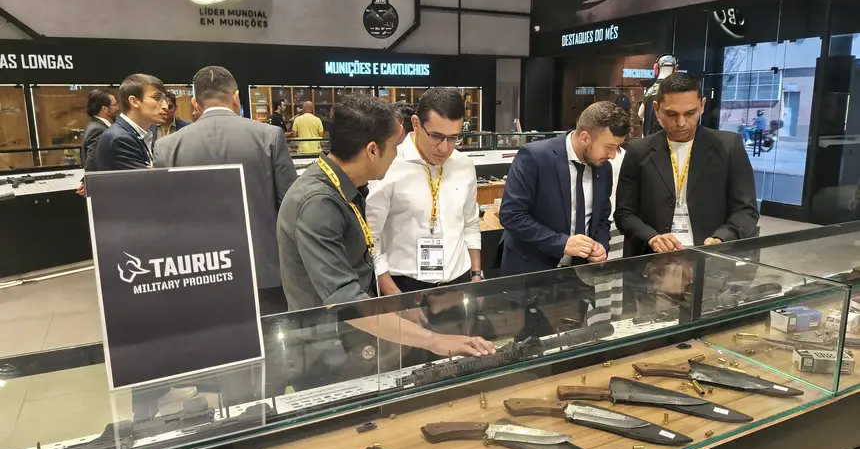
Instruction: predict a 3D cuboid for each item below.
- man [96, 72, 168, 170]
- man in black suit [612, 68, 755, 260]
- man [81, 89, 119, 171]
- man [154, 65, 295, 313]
[{"bbox_3d":[-1.429,0.164,2.892,0.380,1.790,0.490,-5,12,-20],"label":"man"},{"bbox_3d":[0.963,0.288,2.273,0.580,1.722,0.420,3,12,18],"label":"man in black suit"},{"bbox_3d":[-2.099,0.002,3.810,0.380,1.757,0.500,-8,14,-32],"label":"man"},{"bbox_3d":[-0.839,0.240,2.483,0.560,1.789,0.340,-8,14,-31],"label":"man"}]

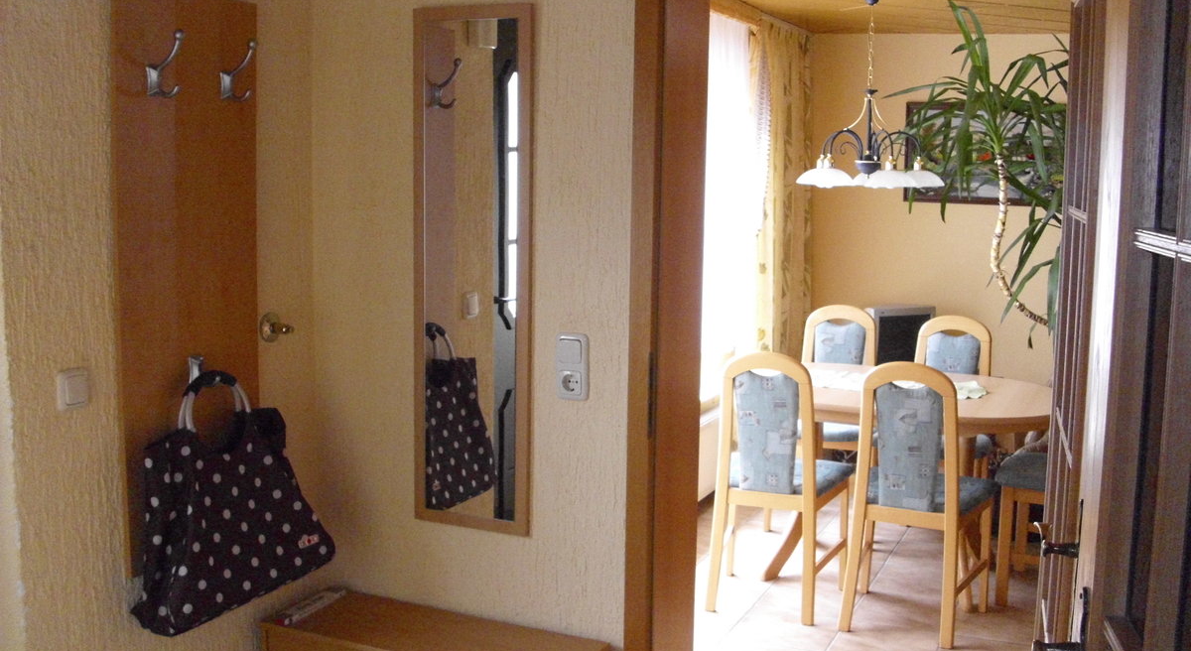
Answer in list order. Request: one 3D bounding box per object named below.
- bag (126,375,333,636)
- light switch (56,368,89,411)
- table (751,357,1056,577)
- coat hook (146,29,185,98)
[{"bbox_3d":[-0.768,0.340,2.548,0.155,0.505,0.430,5,8,31],"label":"bag"},{"bbox_3d":[-1.003,0.124,2.310,0.013,0.079,0.079,4,8,24],"label":"light switch"},{"bbox_3d":[1.085,0.611,4.532,1.290,0.750,0.950,4,8,24],"label":"table"},{"bbox_3d":[-0.846,-0.517,2.388,0.087,0.131,0.030,4,8,24],"label":"coat hook"}]

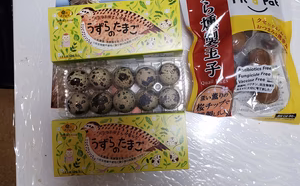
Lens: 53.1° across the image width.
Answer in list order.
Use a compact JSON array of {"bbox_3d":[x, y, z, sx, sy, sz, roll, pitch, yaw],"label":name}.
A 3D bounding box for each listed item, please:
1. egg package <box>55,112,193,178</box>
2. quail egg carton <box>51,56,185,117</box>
[{"bbox_3d":[-0.032,0.057,0.343,0.145,0.036,0.060,-4,87,2],"label":"egg package"},{"bbox_3d":[-0.034,-0.006,0.348,0.144,0.034,0.062,-4,87,2],"label":"quail egg carton"}]

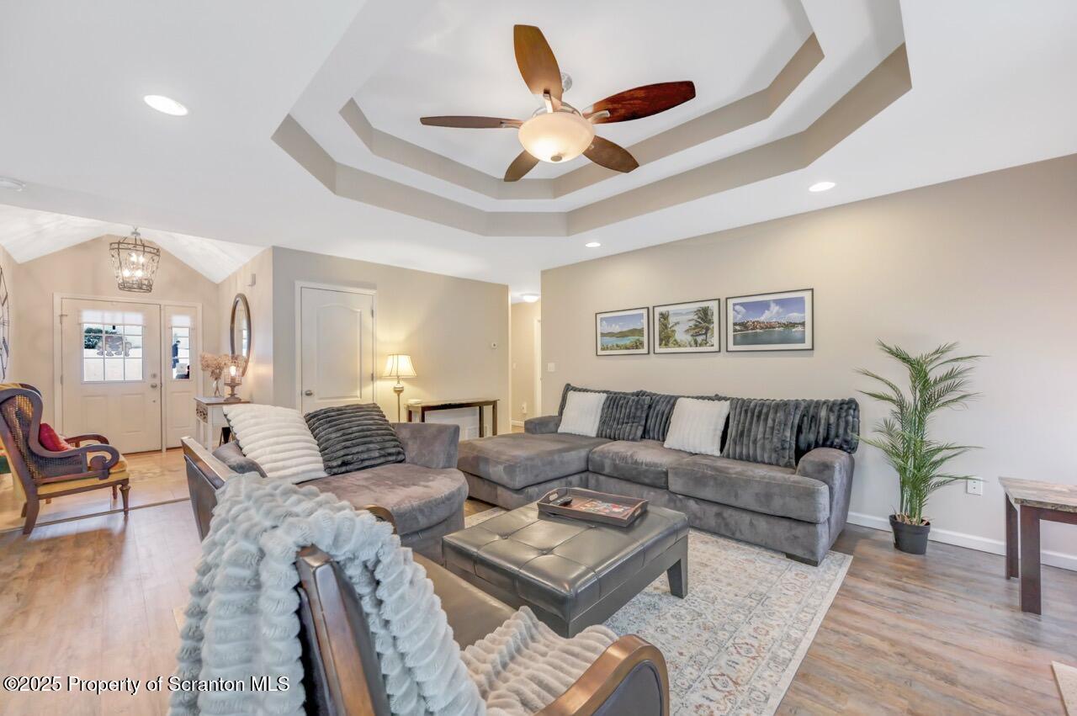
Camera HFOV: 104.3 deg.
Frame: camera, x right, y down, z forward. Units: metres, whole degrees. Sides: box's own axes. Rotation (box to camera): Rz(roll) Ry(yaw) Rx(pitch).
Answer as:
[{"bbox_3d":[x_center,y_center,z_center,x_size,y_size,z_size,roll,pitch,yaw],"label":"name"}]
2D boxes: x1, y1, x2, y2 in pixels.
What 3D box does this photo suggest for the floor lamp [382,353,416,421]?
[{"bbox_3d":[-1.666,0.620,4.997,0.395,1.335,0.395,0,0,-45],"label":"floor lamp"}]

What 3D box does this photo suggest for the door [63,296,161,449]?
[{"bbox_3d":[-5.574,0.281,5.503,0.915,2.030,0.050,0,0,-45],"label":"door"}]

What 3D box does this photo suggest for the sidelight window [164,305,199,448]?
[{"bbox_3d":[-5.095,0.265,5.975,0.380,2.030,0.080,0,0,-43],"label":"sidelight window"}]

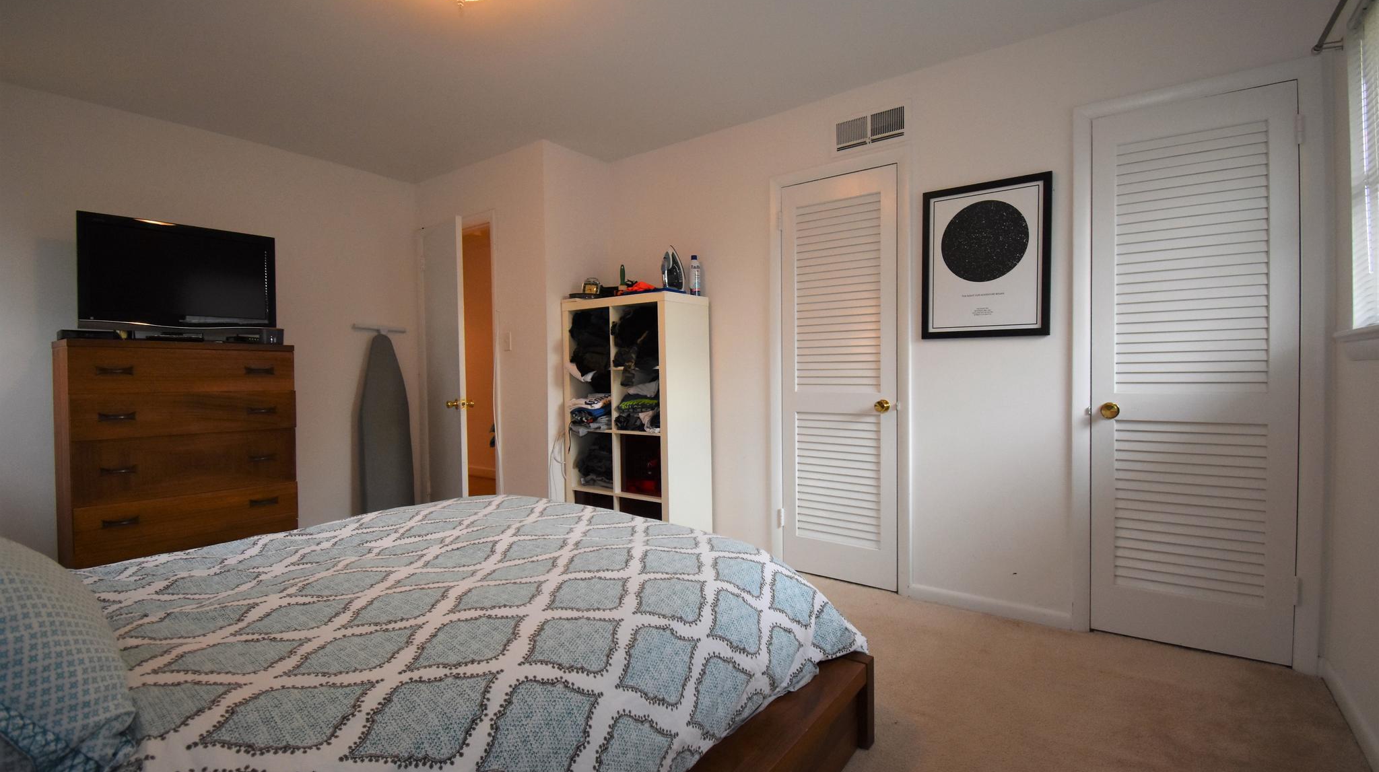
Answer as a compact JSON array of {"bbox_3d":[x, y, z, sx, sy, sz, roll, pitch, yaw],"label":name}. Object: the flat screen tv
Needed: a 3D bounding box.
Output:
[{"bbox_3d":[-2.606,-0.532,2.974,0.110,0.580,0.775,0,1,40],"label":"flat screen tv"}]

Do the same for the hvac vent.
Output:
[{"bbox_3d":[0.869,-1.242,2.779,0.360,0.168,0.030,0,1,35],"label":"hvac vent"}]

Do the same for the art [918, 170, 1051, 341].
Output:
[{"bbox_3d":[1.283,-0.550,2.509,0.503,0.674,0.027,0,1,35],"label":"art"}]

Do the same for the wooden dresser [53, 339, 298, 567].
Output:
[{"bbox_3d":[-2.598,0.401,2.981,0.450,1.215,0.860,0,1,38],"label":"wooden dresser"}]

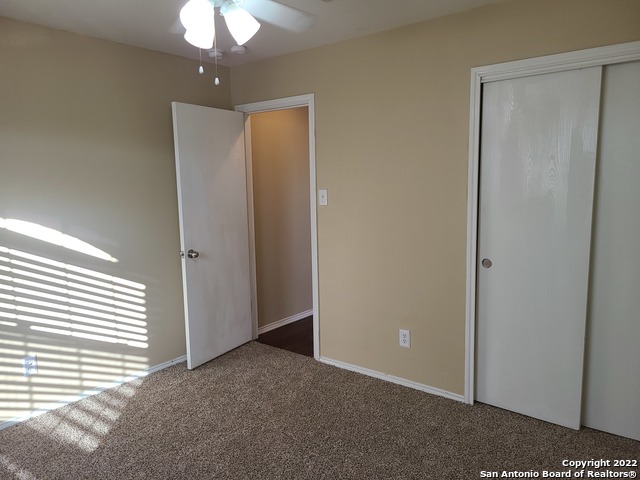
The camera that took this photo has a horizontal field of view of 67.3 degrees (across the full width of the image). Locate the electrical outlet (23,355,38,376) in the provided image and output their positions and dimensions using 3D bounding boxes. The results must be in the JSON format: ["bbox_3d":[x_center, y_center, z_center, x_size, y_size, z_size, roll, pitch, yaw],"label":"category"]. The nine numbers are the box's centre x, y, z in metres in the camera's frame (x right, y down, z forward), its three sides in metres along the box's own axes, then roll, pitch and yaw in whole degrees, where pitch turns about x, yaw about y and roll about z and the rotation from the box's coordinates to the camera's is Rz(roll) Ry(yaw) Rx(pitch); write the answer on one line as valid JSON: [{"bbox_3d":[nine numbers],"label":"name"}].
[{"bbox_3d":[-1.819,0.792,3.032,0.010,0.119,0.073,5,10,39],"label":"electrical outlet"}]

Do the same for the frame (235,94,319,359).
[{"bbox_3d":[-0.333,-0.101,4.030,0.886,2.070,0.130,5,10,39],"label":"frame"}]

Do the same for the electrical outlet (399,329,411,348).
[{"bbox_3d":[0.586,0.686,3.325,0.073,0.119,0.010,5,10,39],"label":"electrical outlet"}]

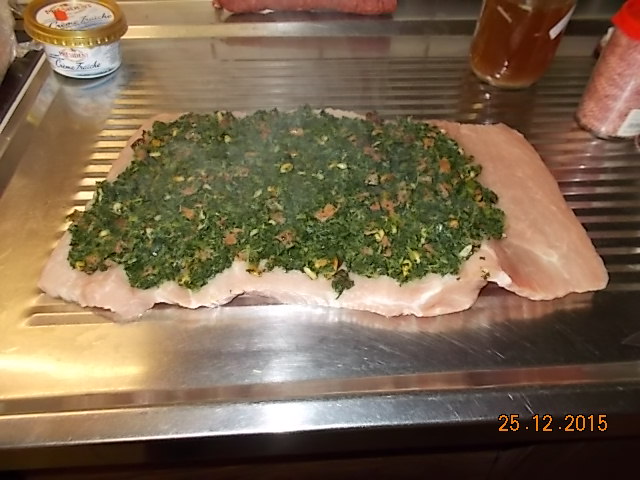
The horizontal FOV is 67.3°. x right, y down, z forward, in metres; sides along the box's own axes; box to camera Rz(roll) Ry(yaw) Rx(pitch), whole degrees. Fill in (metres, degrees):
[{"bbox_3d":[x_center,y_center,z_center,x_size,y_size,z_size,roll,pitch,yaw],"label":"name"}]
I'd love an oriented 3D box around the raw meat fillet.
[{"bbox_3d":[0.004,-0.034,0.369,0.378,0.031,0.206,-1,48,-3],"label":"raw meat fillet"}]

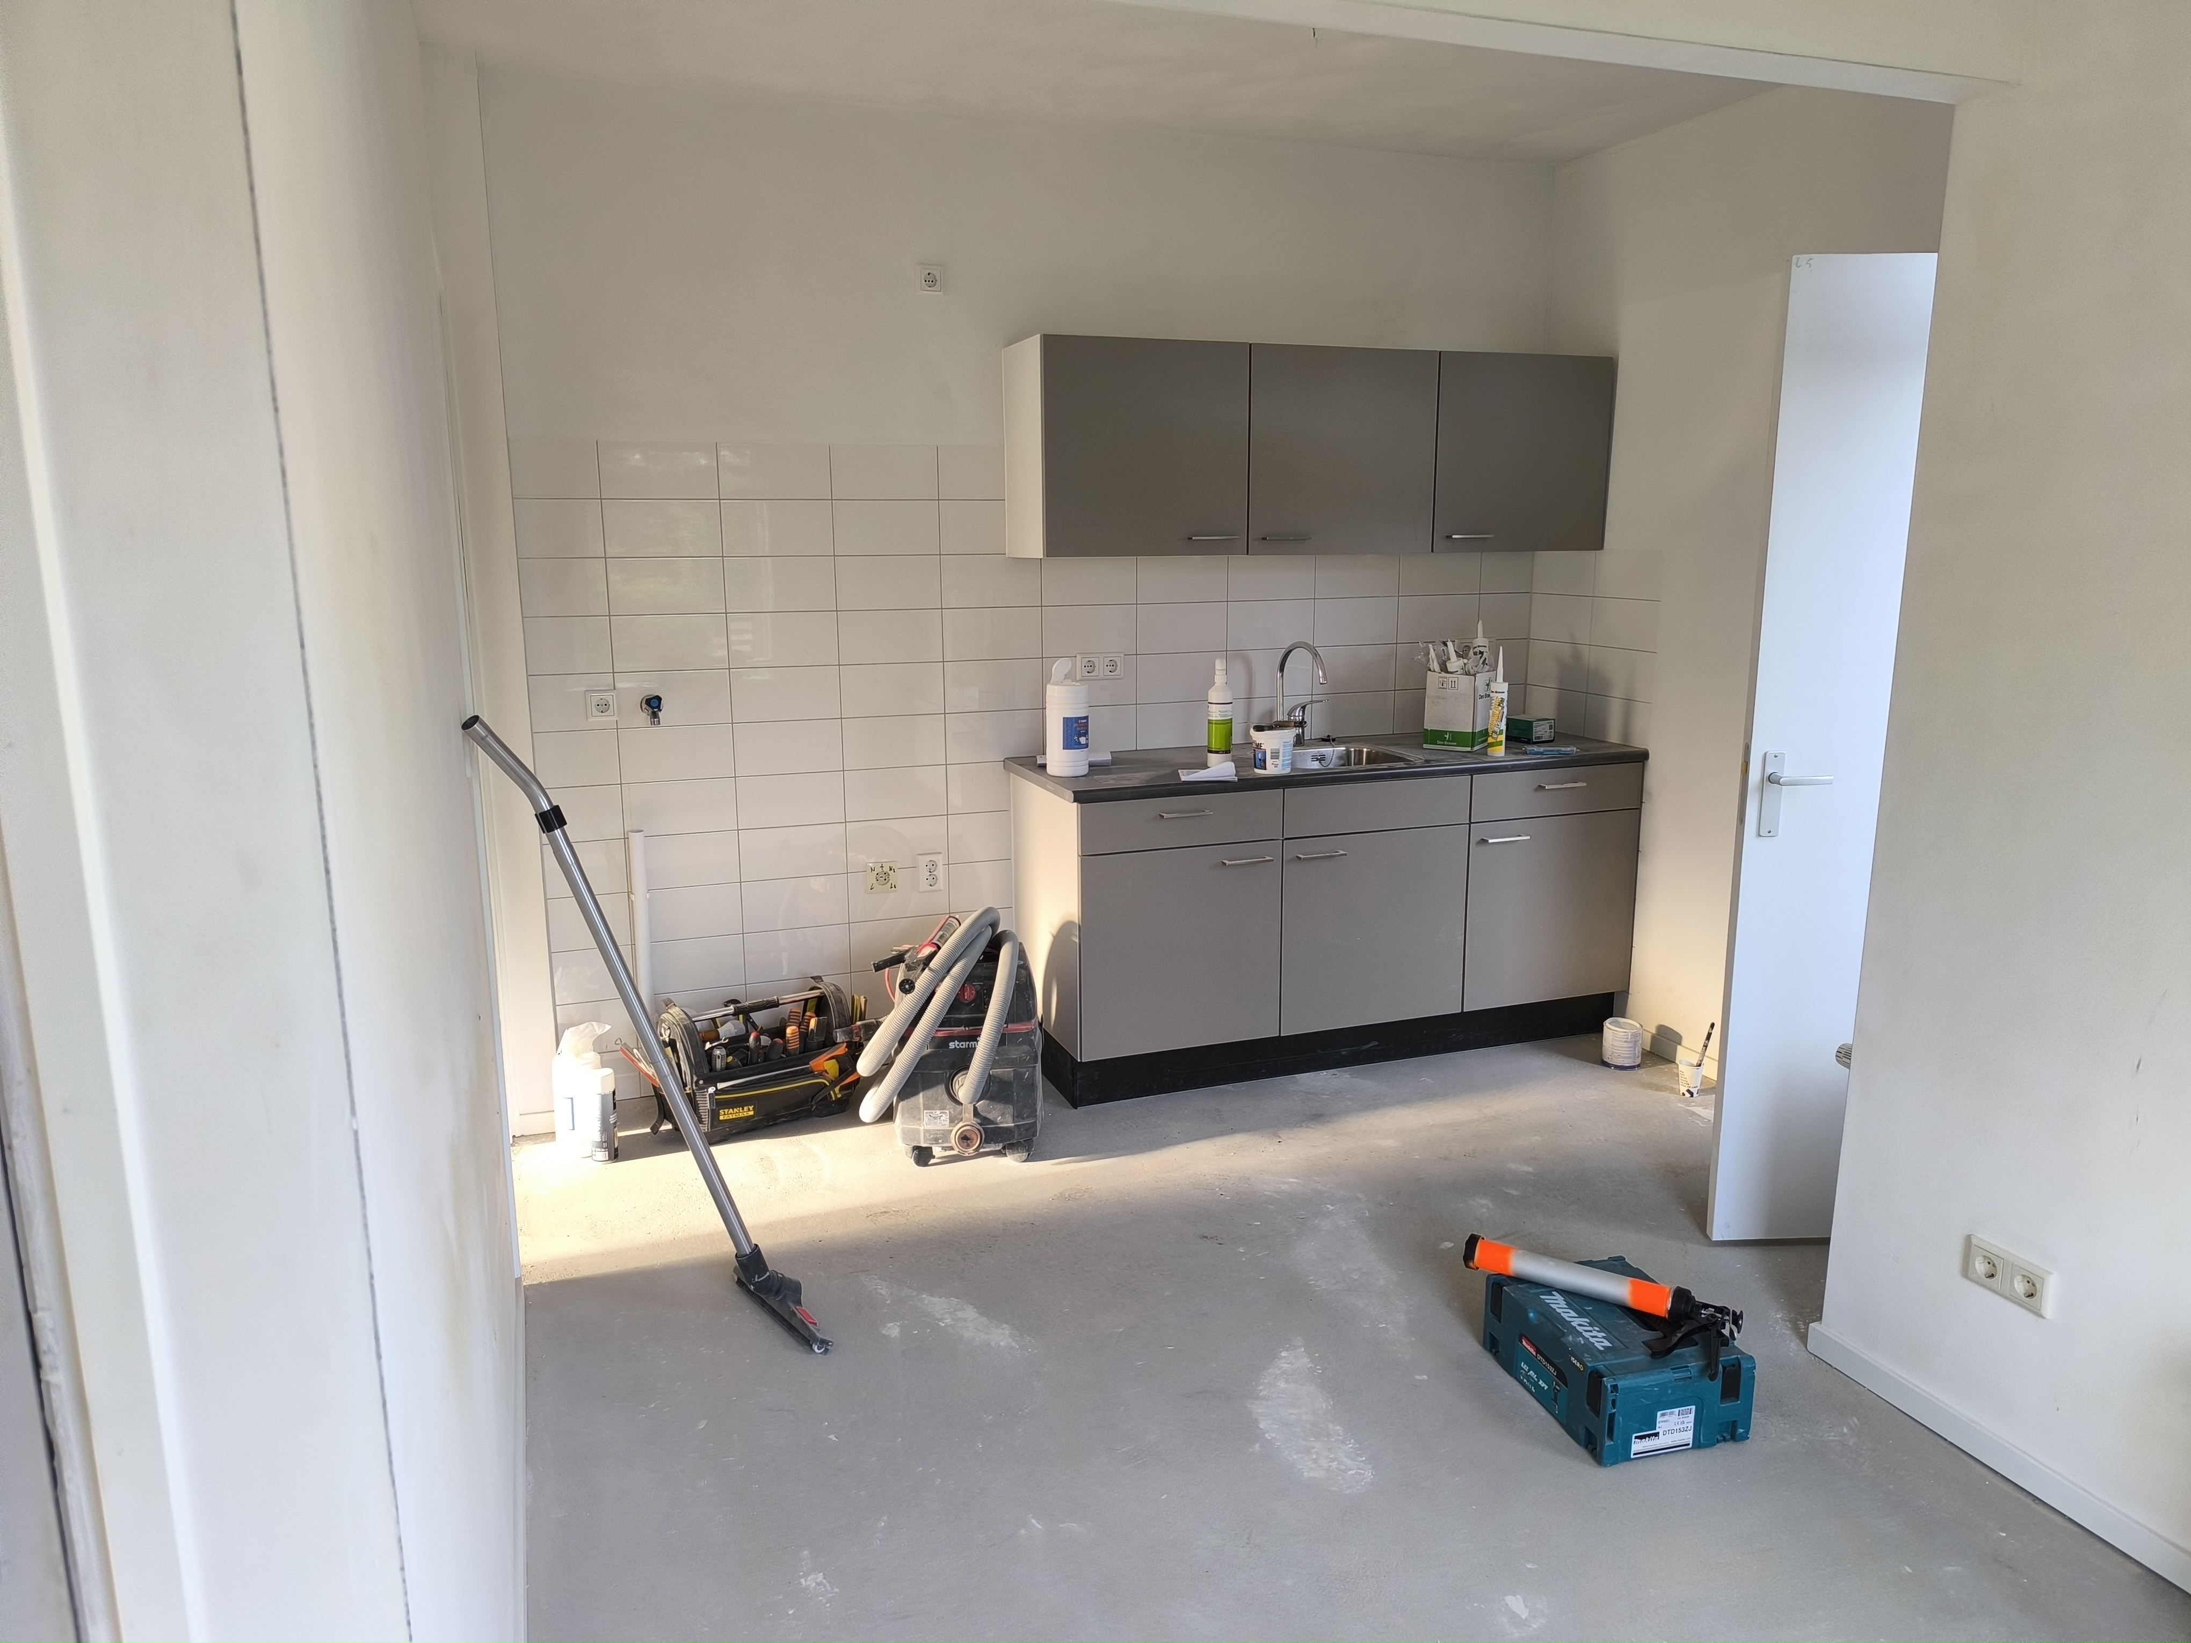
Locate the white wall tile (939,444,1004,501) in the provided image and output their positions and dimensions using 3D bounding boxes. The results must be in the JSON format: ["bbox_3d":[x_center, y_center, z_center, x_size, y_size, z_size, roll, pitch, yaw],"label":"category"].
[{"bbox_3d":[-0.299,-0.986,4.128,0.298,0.148,0.010,-5,12,-20],"label":"white wall tile"}]

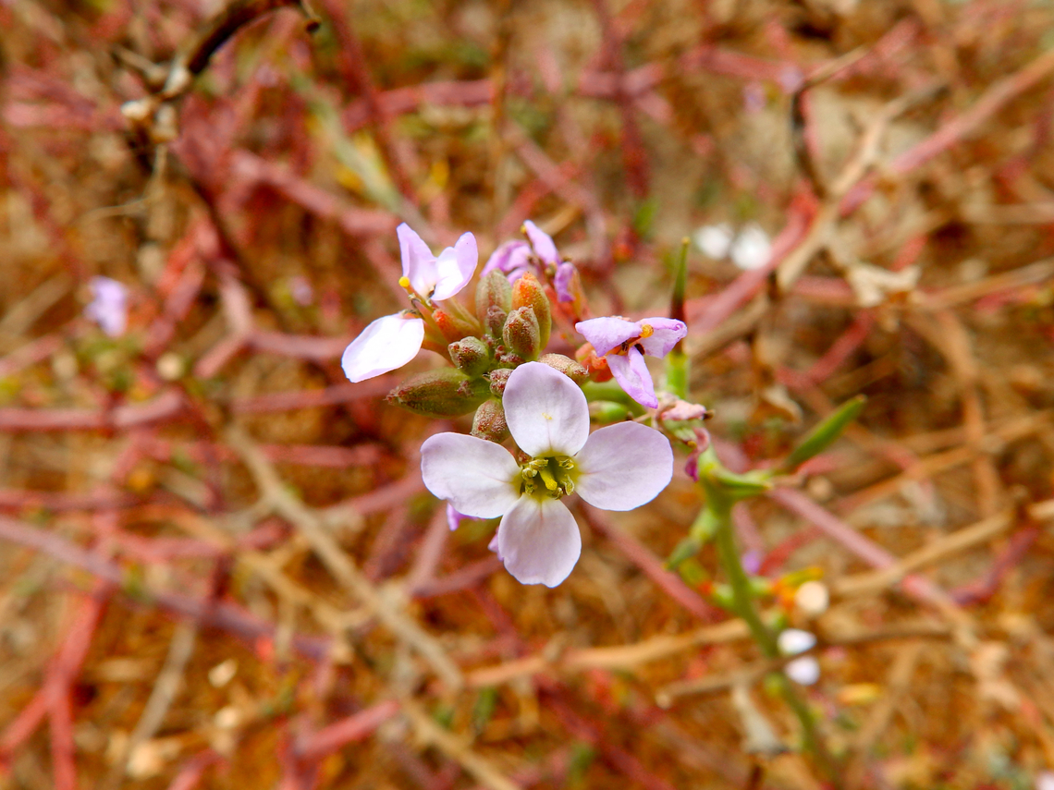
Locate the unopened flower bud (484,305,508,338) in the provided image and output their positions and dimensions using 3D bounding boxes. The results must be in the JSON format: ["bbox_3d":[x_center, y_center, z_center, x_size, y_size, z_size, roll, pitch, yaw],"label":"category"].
[{"bbox_3d":[-0.002,-0.005,0.067,0.002,0.003,0.002,-5,37,3],"label":"unopened flower bud"}]

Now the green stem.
[{"bbox_3d":[0.034,0.035,0.128,0.005,0.073,0.005,-17,39,13],"label":"green stem"}]

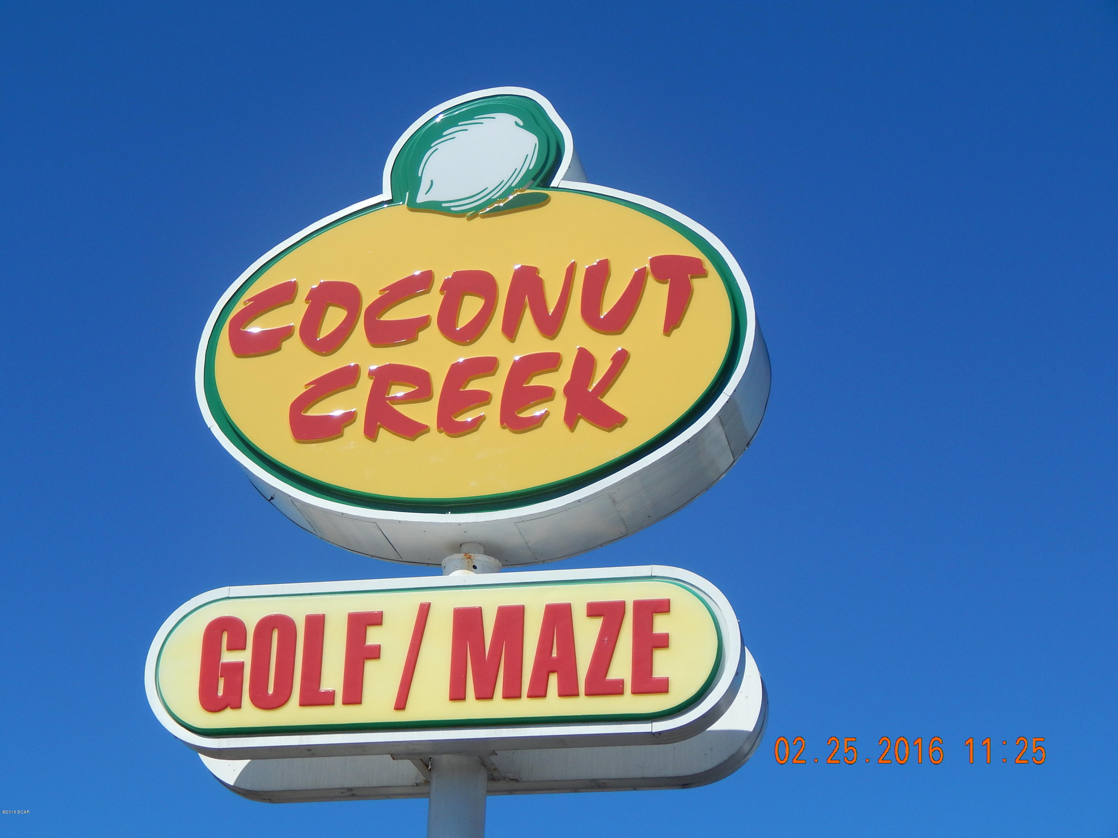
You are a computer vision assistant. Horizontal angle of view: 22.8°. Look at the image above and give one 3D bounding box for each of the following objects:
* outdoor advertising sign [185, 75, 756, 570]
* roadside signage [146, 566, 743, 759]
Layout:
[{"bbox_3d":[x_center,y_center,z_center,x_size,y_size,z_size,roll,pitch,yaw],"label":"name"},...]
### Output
[{"bbox_3d":[-0.379,-0.490,14.309,2.891,2.463,0.587,-4,-25,12],"label":"outdoor advertising sign"},{"bbox_3d":[-0.562,1.164,13.190,2.900,0.822,0.194,-4,-25,12],"label":"roadside signage"}]

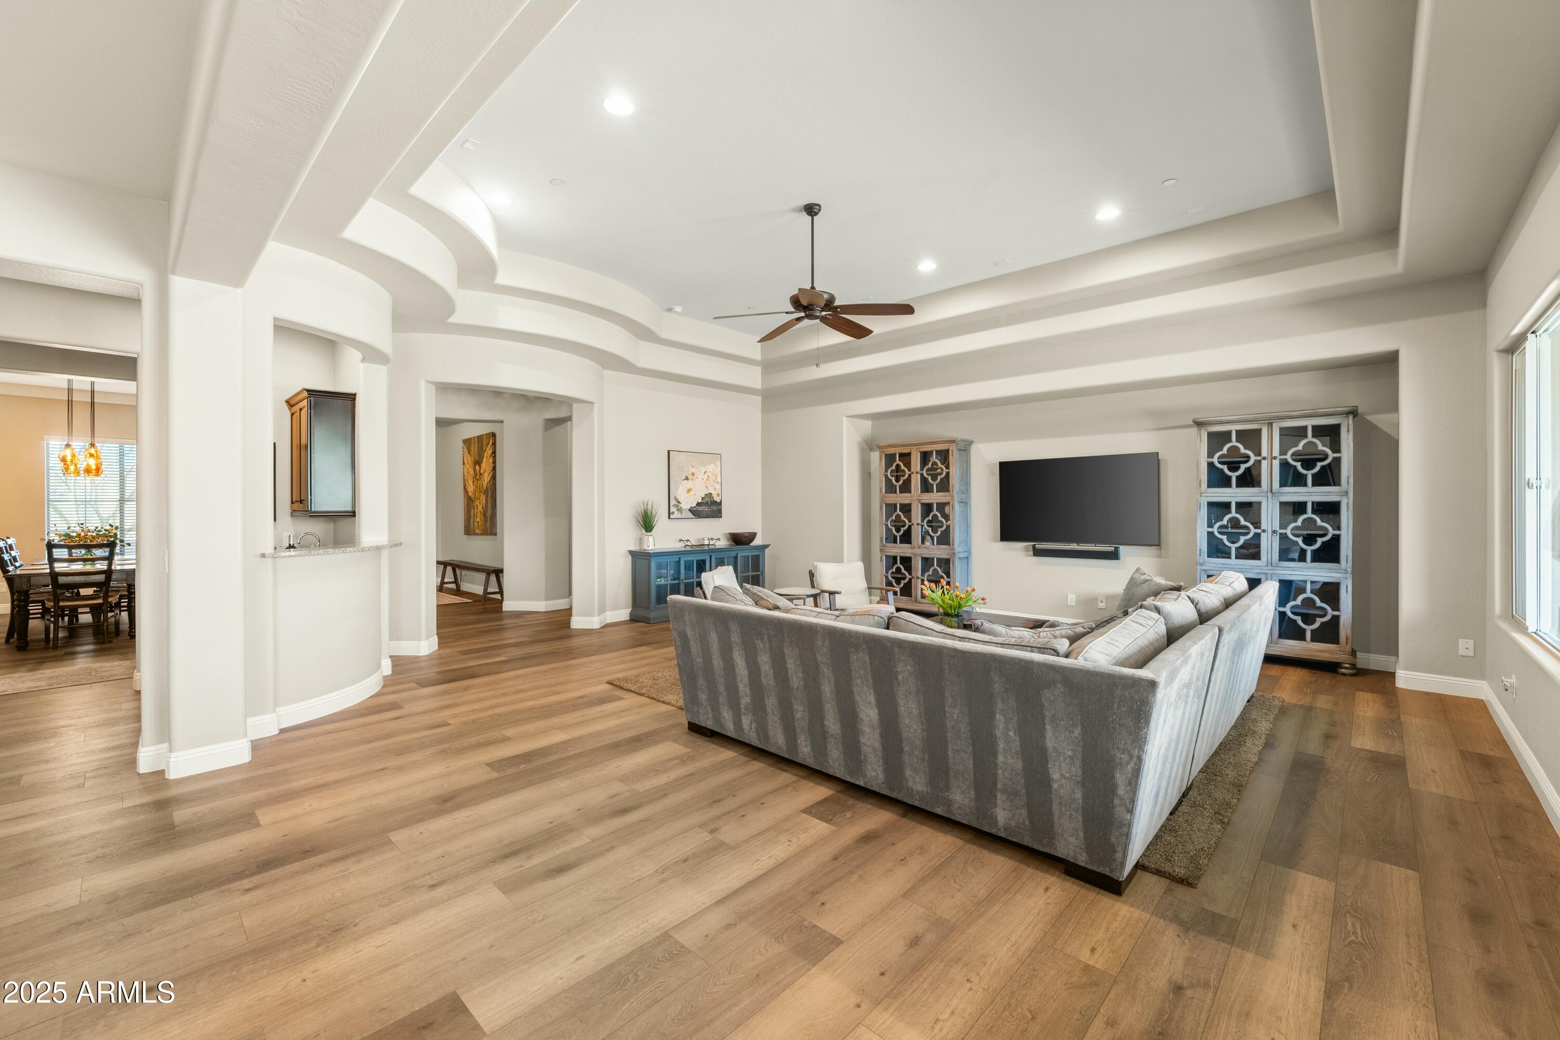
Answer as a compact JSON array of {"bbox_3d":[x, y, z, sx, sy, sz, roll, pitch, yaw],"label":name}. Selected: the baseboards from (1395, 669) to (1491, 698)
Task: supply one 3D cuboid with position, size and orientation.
[{"bbox_3d":[4.850,1.206,4.458,0.450,0.133,0.030,1,2,44],"label":"baseboards"}]

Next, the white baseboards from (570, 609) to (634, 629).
[{"bbox_3d":[-2.159,1.249,7.573,0.300,0.140,0.840,0,0,45],"label":"white baseboards"}]

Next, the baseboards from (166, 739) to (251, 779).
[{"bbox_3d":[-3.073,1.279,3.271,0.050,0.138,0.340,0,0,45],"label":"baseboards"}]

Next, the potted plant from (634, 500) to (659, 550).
[{"bbox_3d":[-1.613,0.055,7.383,0.290,0.616,0.300,0,1,0],"label":"potted plant"}]

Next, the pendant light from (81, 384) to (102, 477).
[{"bbox_3d":[-7.713,-1.084,6.779,0.150,1.200,0.150,0,1,0],"label":"pendant light"}]

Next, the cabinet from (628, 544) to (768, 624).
[{"bbox_3d":[-1.050,0.851,8.574,0.480,0.915,2.140,0,0,45],"label":"cabinet"}]

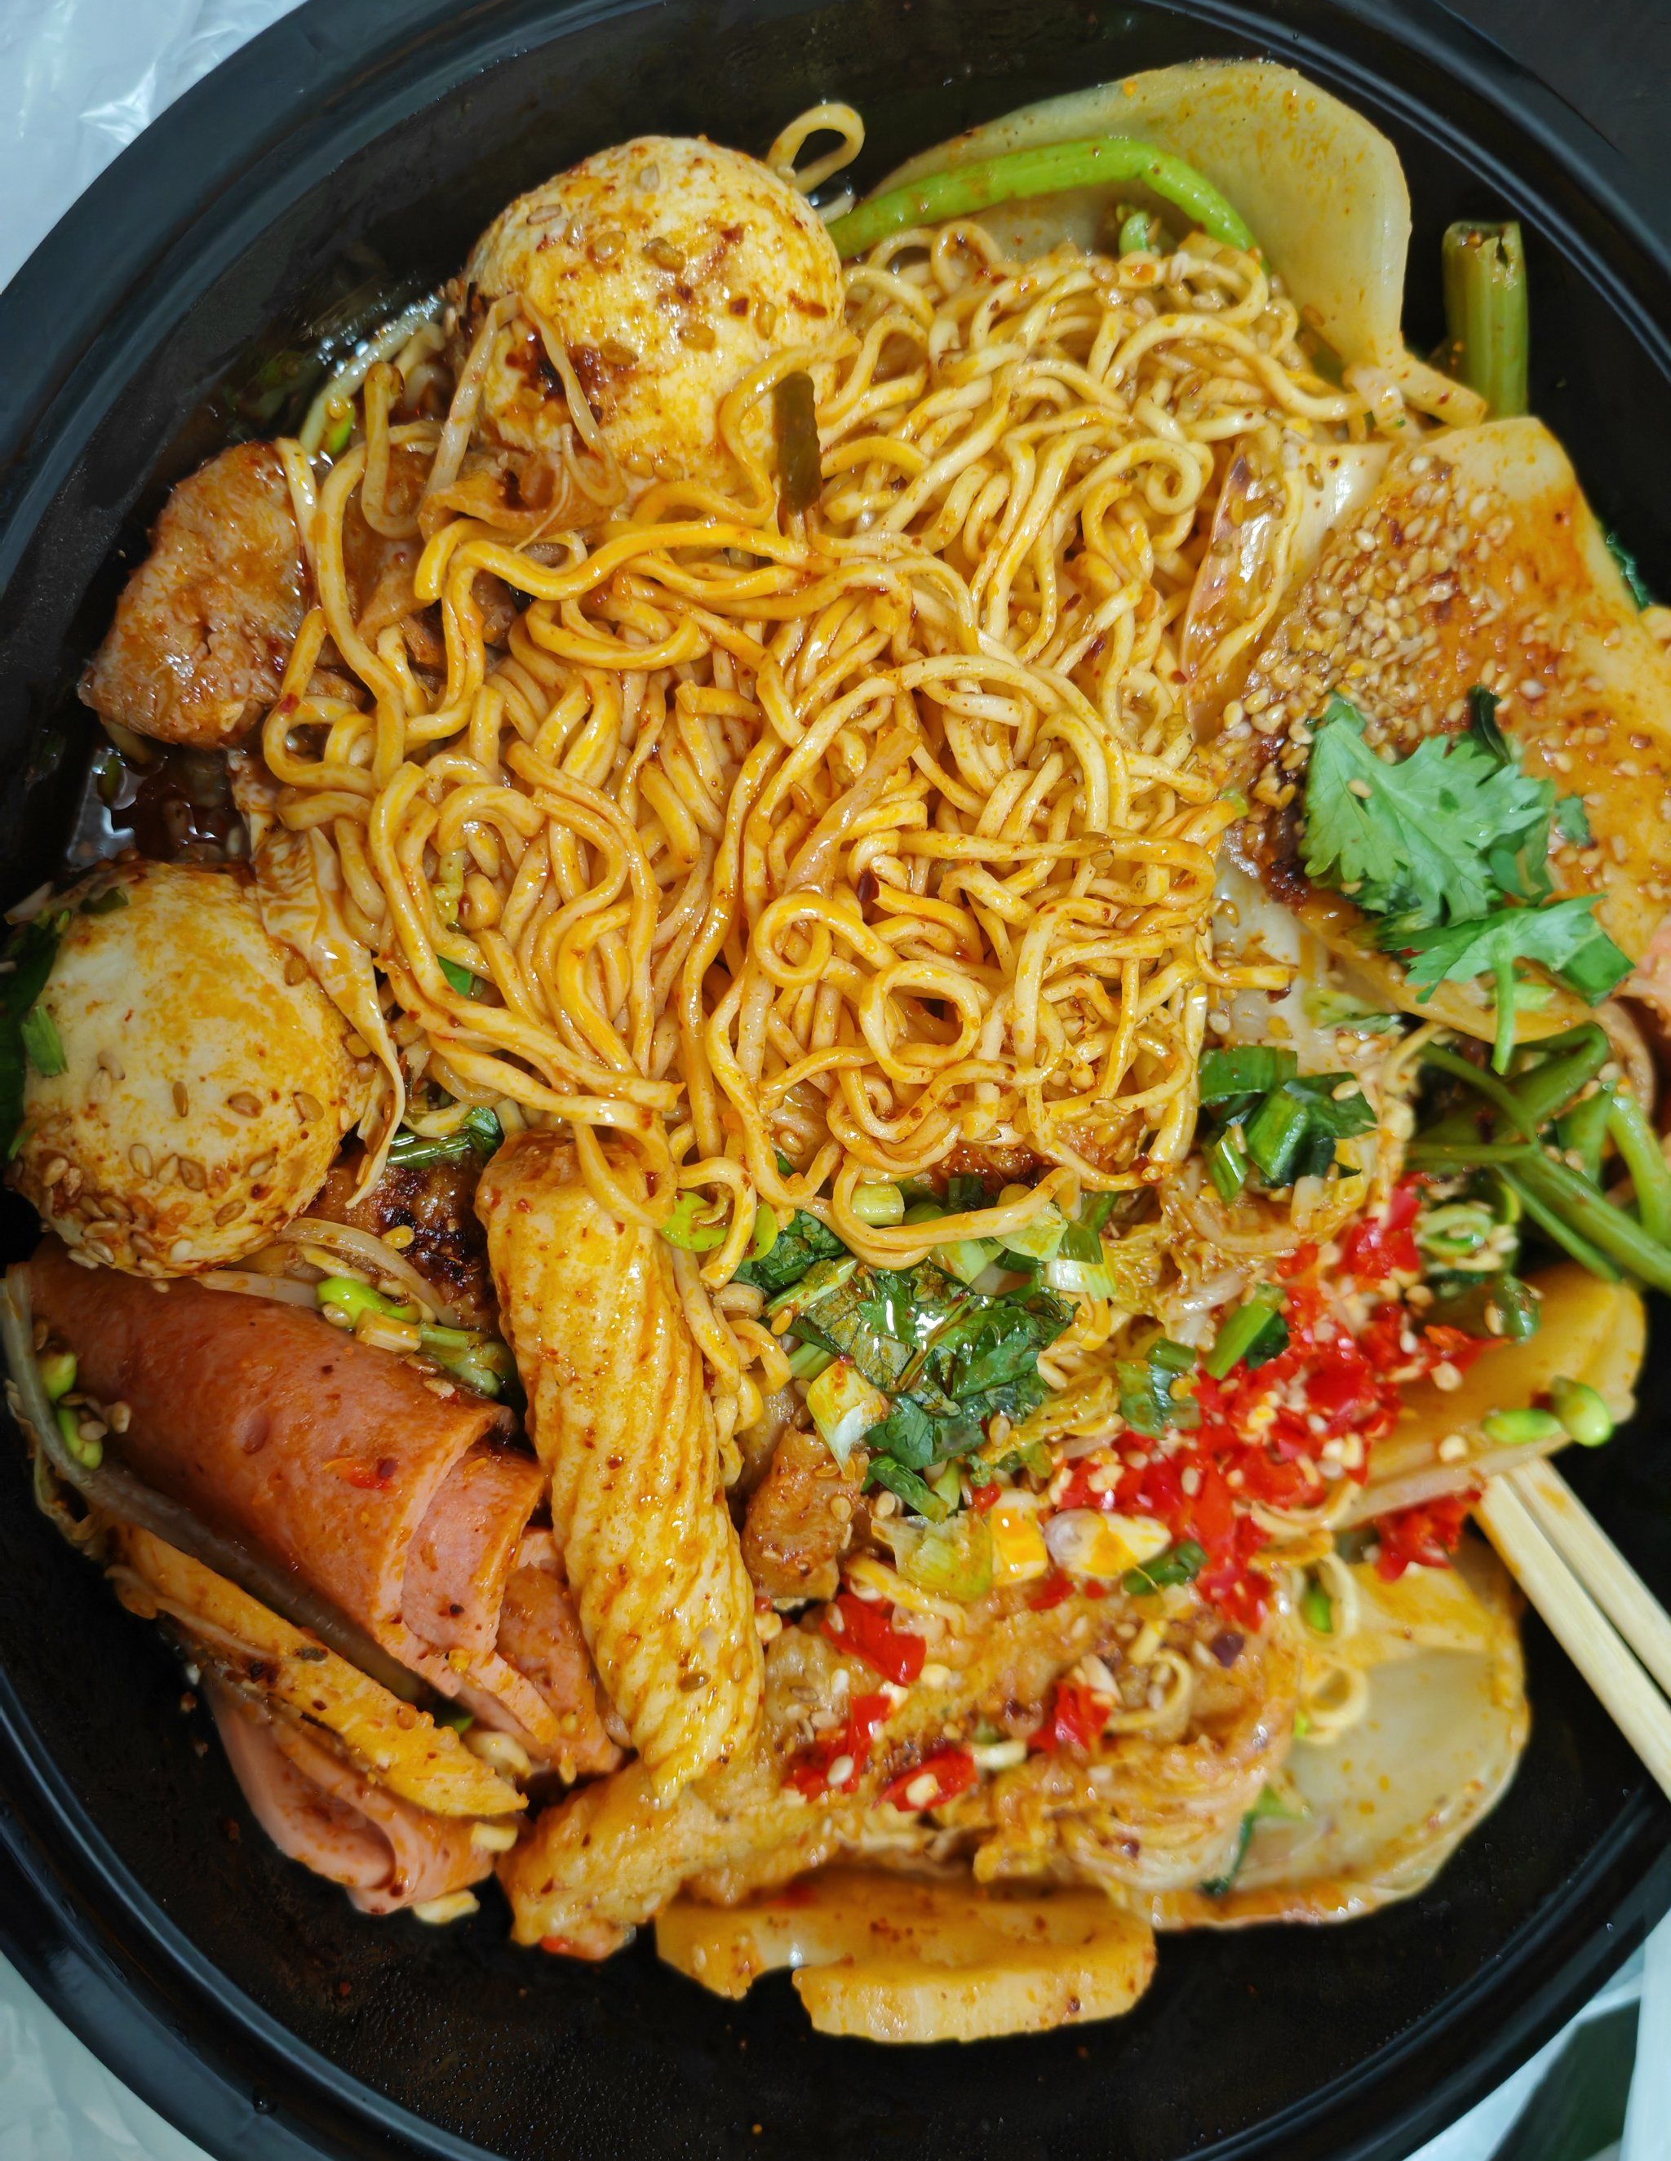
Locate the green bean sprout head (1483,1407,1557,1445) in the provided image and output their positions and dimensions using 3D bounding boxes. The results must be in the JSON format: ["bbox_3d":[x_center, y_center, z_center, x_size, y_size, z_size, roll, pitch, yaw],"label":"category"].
[{"bbox_3d":[0.078,0.039,0.198,0.009,0.004,0.004,1,92,-24],"label":"green bean sprout head"}]

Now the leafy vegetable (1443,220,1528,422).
[{"bbox_3d":[0.075,-0.087,0.200,0.009,0.009,0.026,-15,119,-22],"label":"leafy vegetable"}]

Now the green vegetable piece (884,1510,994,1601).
[{"bbox_3d":[0.010,0.047,0.172,0.010,0.005,0.007,20,85,-23],"label":"green vegetable piece"}]

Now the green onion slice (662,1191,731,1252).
[{"bbox_3d":[-0.016,0.016,0.200,0.008,0.004,0.007,20,85,2],"label":"green onion slice"}]

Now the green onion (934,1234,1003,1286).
[{"bbox_3d":[0.013,0.018,0.173,0.007,0.004,0.004,28,82,-23],"label":"green onion"}]

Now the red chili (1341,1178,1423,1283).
[{"bbox_3d":[0.064,0.018,0.204,0.009,0.006,0.012,32,81,-20],"label":"red chili"}]

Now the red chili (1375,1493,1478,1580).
[{"bbox_3d":[0.073,0.056,0.214,0.013,0.006,0.011,-19,99,-19],"label":"red chili"}]

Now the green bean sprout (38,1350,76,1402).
[{"bbox_3d":[-0.072,0.027,0.160,0.004,0.004,0.005,25,84,-20],"label":"green bean sprout"}]

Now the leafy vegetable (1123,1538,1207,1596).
[{"bbox_3d":[0.035,0.051,0.183,0.009,0.004,0.004,-21,101,-22],"label":"leafy vegetable"}]

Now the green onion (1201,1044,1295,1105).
[{"bbox_3d":[0.044,-0.001,0.184,0.011,0.005,0.006,0,93,-24],"label":"green onion"}]

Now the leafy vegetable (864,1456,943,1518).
[{"bbox_3d":[0.007,0.044,0.191,0.010,0.004,0.003,43,76,-20],"label":"leafy vegetable"}]

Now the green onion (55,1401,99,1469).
[{"bbox_3d":[-0.070,0.033,0.161,0.002,0.004,0.006,-24,102,-21],"label":"green onion"}]

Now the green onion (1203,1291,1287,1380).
[{"bbox_3d":[0.048,0.030,0.205,0.011,0.005,0.006,-44,108,-16],"label":"green onion"}]

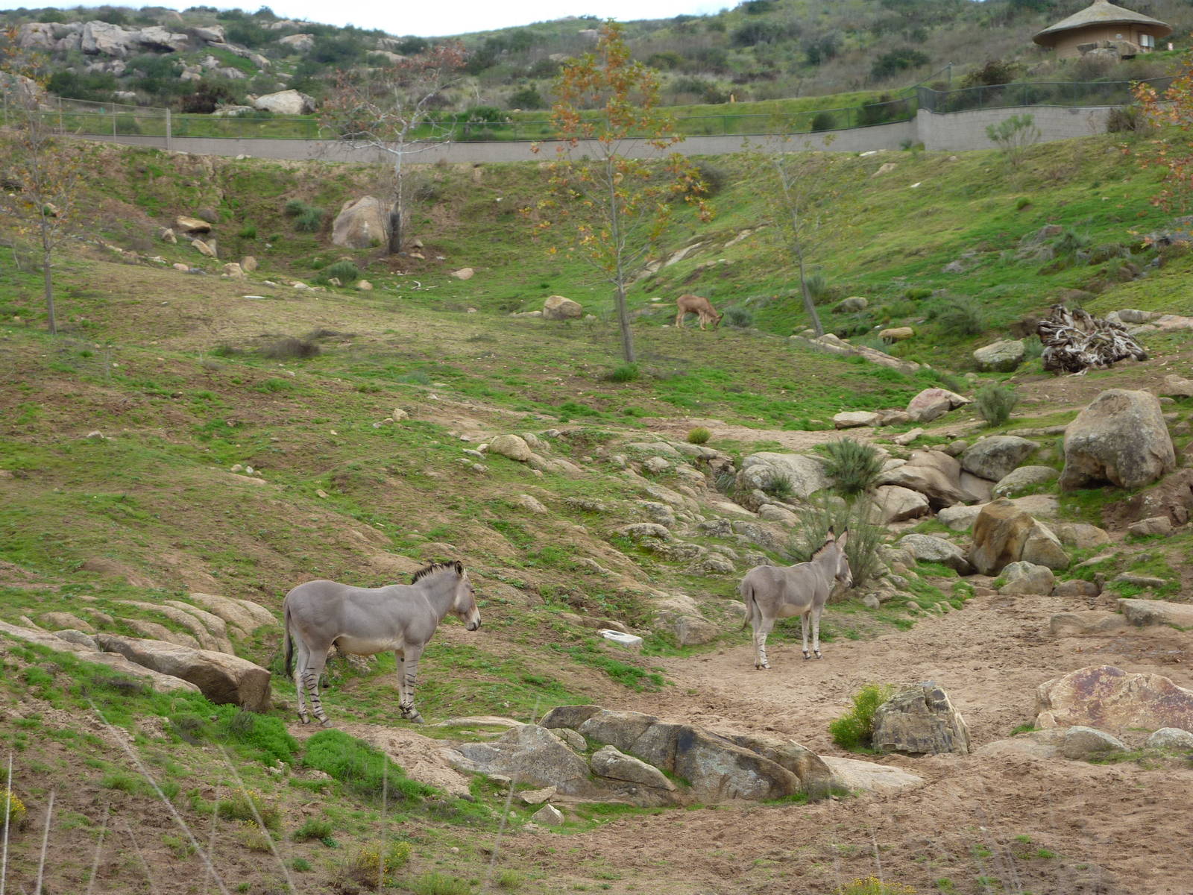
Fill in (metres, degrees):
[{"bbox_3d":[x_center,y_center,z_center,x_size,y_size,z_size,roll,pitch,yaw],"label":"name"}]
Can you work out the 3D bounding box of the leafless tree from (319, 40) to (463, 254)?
[{"bbox_3d":[-6.322,-9.323,89.000,4.553,6.401,4.300,0,2,0],"label":"leafless tree"}]

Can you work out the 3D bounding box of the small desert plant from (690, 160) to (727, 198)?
[{"bbox_3d":[4.162,-9.930,106.000,1.380,1.350,1.300,-2,-1,2],"label":"small desert plant"}]

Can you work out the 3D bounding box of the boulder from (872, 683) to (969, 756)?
[{"bbox_3d":[2.676,2.238,23.600,0.799,0.571,0.650,-2,-4,6],"label":"boulder"}]

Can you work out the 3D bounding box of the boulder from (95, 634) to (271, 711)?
[{"bbox_3d":[-3.745,2.040,26.000,1.497,0.656,0.850,-2,-4,2],"label":"boulder"}]

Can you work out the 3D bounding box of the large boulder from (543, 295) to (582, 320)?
[{"bbox_3d":[-0.898,-3.629,74.500,1.040,0.660,0.850,-2,-1,-1],"label":"large boulder"}]

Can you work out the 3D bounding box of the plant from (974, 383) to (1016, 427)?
[{"bbox_3d":[7.959,-0.842,57.000,0.863,0.795,0.850,-3,-4,8],"label":"plant"}]

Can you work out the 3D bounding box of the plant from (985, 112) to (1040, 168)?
[{"bbox_3d":[14.289,-10.537,98.000,1.720,1.720,1.600,0,-2,0],"label":"plant"}]

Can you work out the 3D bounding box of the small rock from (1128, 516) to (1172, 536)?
[{"bbox_3d":[9.097,1.286,47.000,0.700,0.340,0.500,0,-2,0],"label":"small rock"}]

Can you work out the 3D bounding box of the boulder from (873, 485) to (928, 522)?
[{"bbox_3d":[5.053,0.939,47.500,0.938,0.578,0.800,-2,-4,6],"label":"boulder"}]

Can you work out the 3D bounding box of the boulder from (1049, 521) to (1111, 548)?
[{"bbox_3d":[8.009,1.465,47.500,0.999,0.397,0.750,-3,-4,10],"label":"boulder"}]

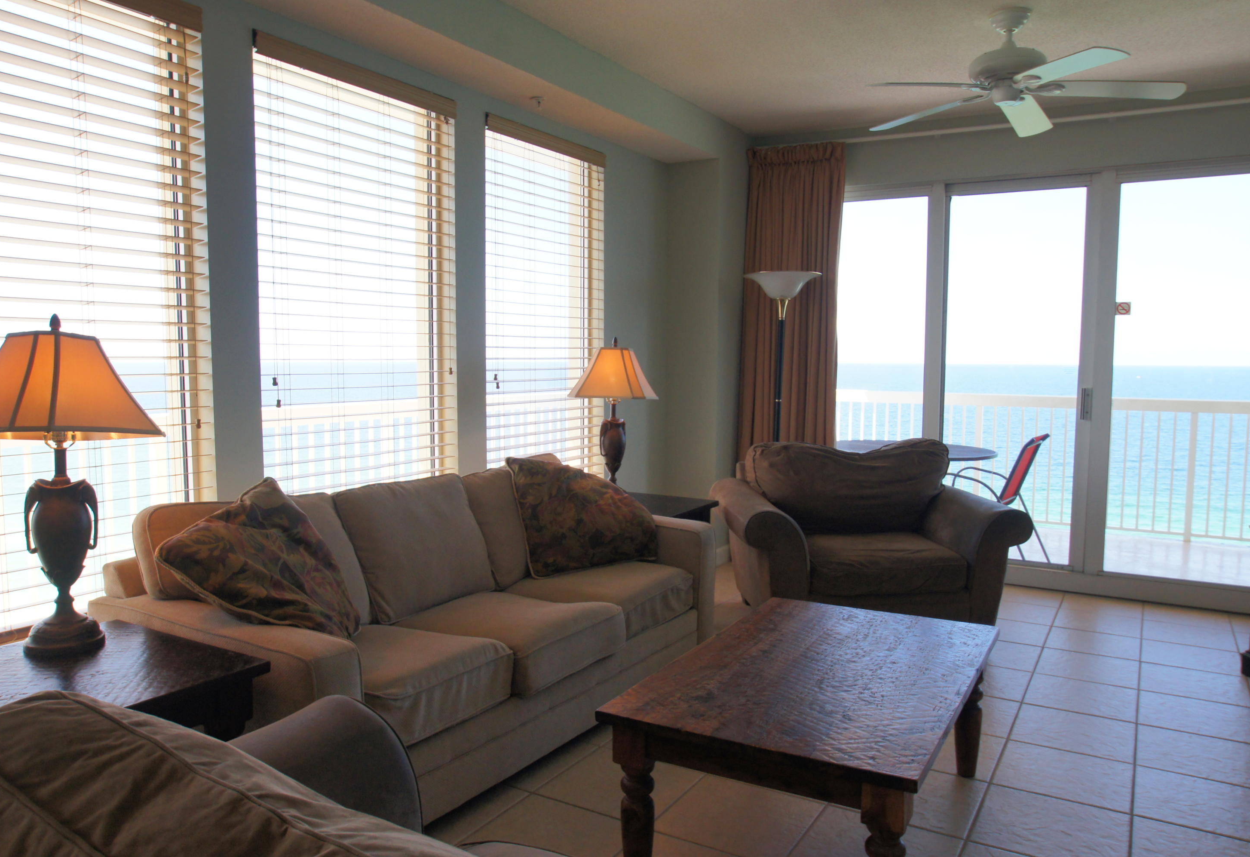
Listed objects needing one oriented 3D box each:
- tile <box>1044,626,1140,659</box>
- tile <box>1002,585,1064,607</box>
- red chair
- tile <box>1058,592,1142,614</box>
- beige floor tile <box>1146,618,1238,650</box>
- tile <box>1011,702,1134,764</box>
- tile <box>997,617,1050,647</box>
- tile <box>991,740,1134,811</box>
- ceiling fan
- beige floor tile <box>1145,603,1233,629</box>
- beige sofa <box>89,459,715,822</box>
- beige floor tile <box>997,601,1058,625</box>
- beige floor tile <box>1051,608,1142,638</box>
[{"bbox_3d":[2.096,0.966,3.840,0.358,0.012,0.354,2,5,32],"label":"tile"},{"bbox_3d":[2.372,0.989,5.085,0.392,0.010,0.392,3,5,32],"label":"tile"},{"bbox_3d":[2.329,0.492,5.406,0.660,0.880,0.560,3,5,36],"label":"red chair"},{"bbox_3d":[2.711,1.006,4.877,0.392,0.010,0.392,3,5,32],"label":"tile"},{"bbox_3d":[2.595,0.955,3.954,0.358,0.012,0.354,2,5,32],"label":"beige floor tile"},{"bbox_3d":[1.669,1.127,3.191,0.392,0.010,0.392,3,5,32],"label":"tile"},{"bbox_3d":[1.786,0.954,4.031,0.358,0.012,0.354,2,5,32],"label":"tile"},{"bbox_3d":[1.339,1.058,2.619,0.358,0.012,0.354,2,5,32],"label":"tile"},{"bbox_3d":[1.640,-1.554,3.649,1.350,0.405,1.310,2,5,32],"label":"ceiling fan"},{"bbox_3d":[3.049,1.022,4.669,0.392,0.010,0.392,3,5,32],"label":"beige floor tile"},{"bbox_3d":[-0.580,0.653,3.208,0.980,0.920,2.100,3,5,33],"label":"beige sofa"},{"bbox_3d":[2.164,1.014,4.747,0.392,0.010,0.392,3,5,32],"label":"beige floor tile"},{"bbox_3d":[2.502,1.030,4.540,0.392,0.010,0.392,3,5,32],"label":"beige floor tile"}]

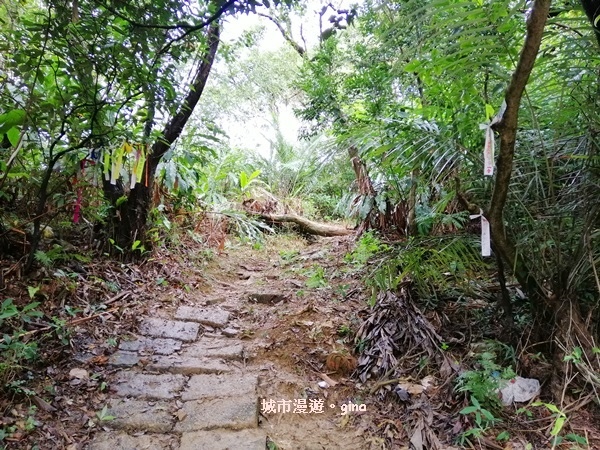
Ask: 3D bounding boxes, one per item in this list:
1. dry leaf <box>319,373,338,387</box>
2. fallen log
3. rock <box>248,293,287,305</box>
[{"bbox_3d":[0.174,0.929,2.700,0.080,0.025,0.140,-9,15,-38],"label":"dry leaf"},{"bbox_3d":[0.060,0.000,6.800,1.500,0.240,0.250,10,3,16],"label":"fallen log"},{"bbox_3d":[-0.294,0.660,4.060,0.340,0.110,0.200,1,0,-2],"label":"rock"}]

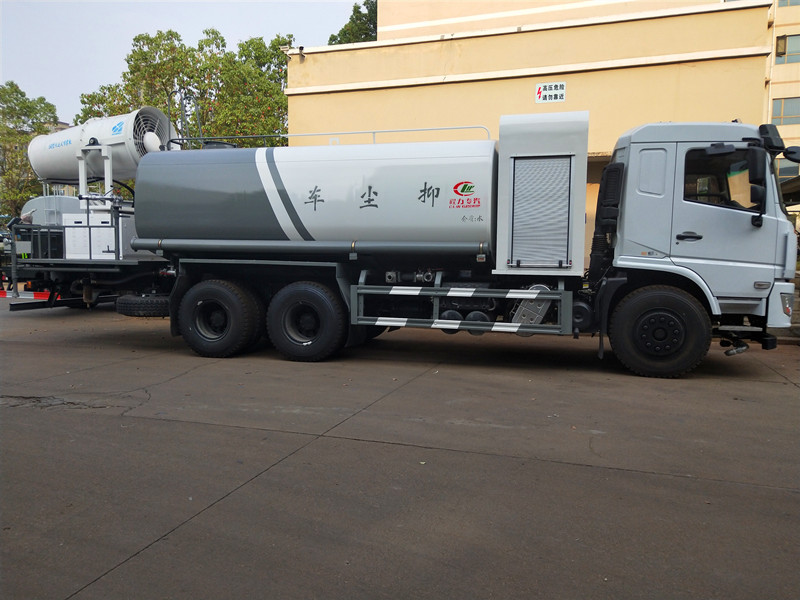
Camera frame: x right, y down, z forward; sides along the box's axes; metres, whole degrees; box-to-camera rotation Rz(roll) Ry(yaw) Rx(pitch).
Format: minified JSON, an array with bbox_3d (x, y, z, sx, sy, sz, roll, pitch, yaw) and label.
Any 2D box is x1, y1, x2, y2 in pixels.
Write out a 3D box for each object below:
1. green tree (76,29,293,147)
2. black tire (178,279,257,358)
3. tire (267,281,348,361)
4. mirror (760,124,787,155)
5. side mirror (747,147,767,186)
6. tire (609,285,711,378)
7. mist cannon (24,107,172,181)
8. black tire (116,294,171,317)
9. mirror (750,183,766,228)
[{"bbox_3d":[-6.569,-4.112,17.836,6.300,8.008,5.800,2,5,13],"label":"green tree"},{"bbox_3d":[-2.536,0.237,7.990,1.070,1.070,0.290,2,5,13],"label":"black tire"},{"bbox_3d":[-1.223,0.277,7.678,1.070,1.070,0.290,2,5,13],"label":"tire"},{"bbox_3d":[3.959,-1.716,6.141,0.210,0.280,0.220,2,5,13],"label":"mirror"},{"bbox_3d":[3.708,-1.392,6.001,0.130,0.410,0.210,4,6,33],"label":"side mirror"},{"bbox_3d":[3.023,0.401,6.740,1.070,1.070,0.290,2,5,13],"label":"tire"},{"bbox_3d":[-4.867,-2.410,9.422,2.350,1.130,1.060,-2,4,19],"label":"mist cannon"},{"bbox_3d":[-4.031,0.090,9.426,1.070,0.280,1.070,2,5,13],"label":"black tire"},{"bbox_3d":[3.751,-0.990,6.054,0.140,0.420,0.190,4,6,33],"label":"mirror"}]

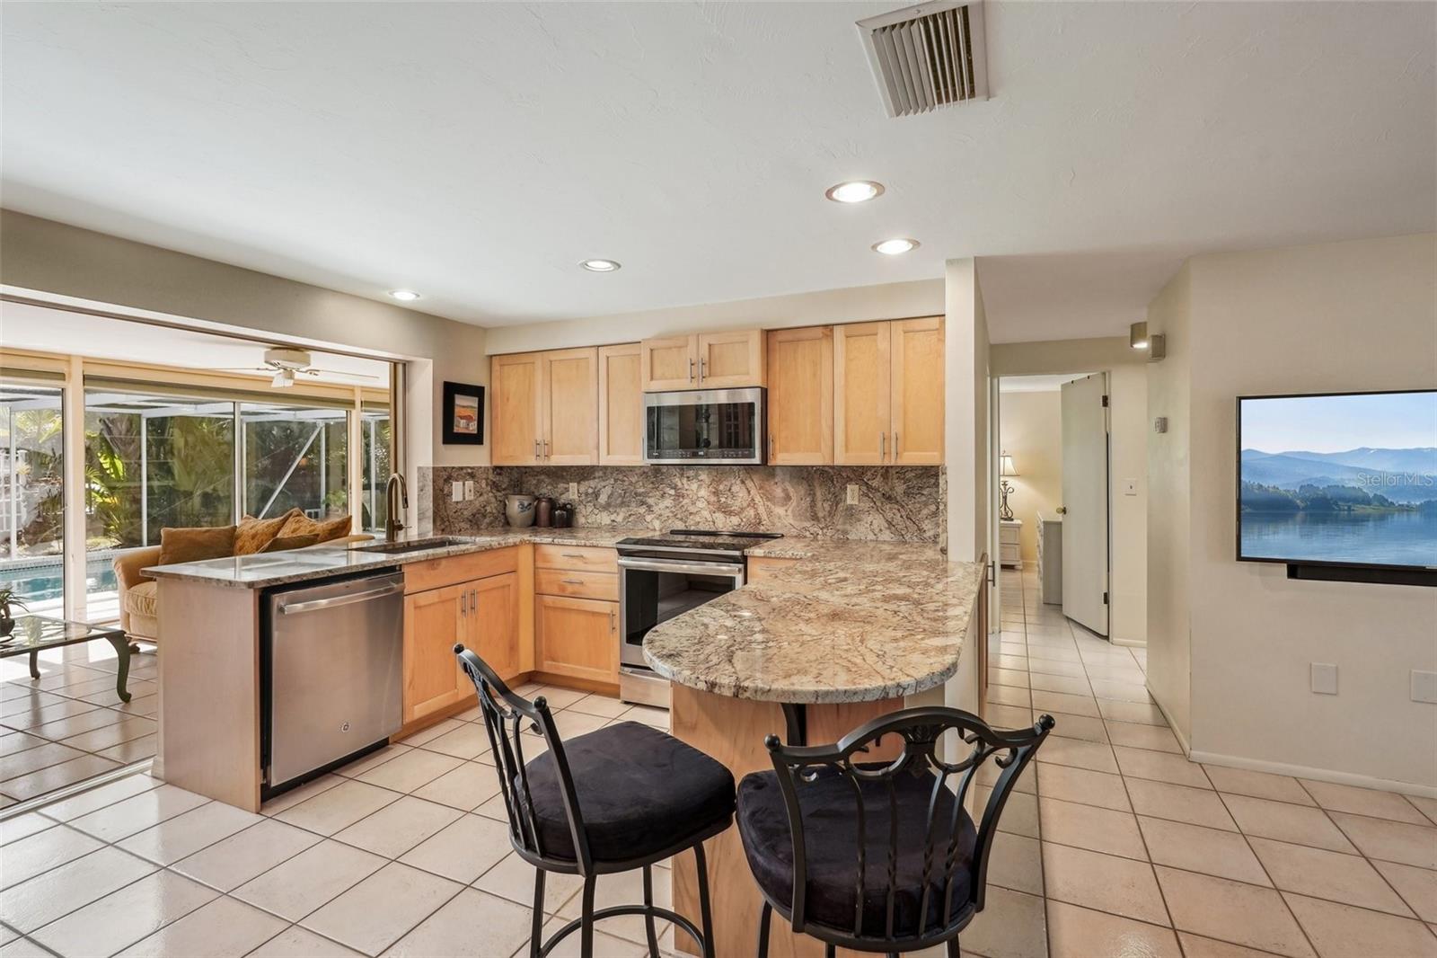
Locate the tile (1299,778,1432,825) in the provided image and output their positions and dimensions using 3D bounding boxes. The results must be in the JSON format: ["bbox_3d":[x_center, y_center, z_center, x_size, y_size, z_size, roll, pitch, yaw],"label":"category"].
[{"bbox_3d":[2.598,1.307,2.581,0.331,0.010,0.285,0,1,25],"label":"tile"}]

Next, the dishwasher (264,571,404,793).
[{"bbox_3d":[-1.895,0.876,2.919,0.625,0.860,0.605,0,1,23],"label":"dishwasher"}]

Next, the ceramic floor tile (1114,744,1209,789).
[{"bbox_3d":[1.969,1.290,2.857,0.330,0.010,0.330,0,1,24],"label":"ceramic floor tile"}]

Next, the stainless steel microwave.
[{"bbox_3d":[-0.020,-0.299,3.913,0.760,0.430,0.390,0,1,24],"label":"stainless steel microwave"}]

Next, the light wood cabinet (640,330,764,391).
[{"bbox_3d":[-0.028,-0.679,3.878,0.768,0.315,0.390,0,1,24],"label":"light wood cabinet"}]

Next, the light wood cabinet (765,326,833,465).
[{"bbox_3d":[0.515,-0.453,3.667,0.379,0.757,0.330,0,1,23],"label":"light wood cabinet"}]

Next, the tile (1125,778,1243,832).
[{"bbox_3d":[1.867,1.317,2.595,0.331,0.012,0.331,0,1,24],"label":"tile"}]

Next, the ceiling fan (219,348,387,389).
[{"bbox_3d":[-3.416,-0.882,5.076,1.250,0.320,1.250,0,1,24],"label":"ceiling fan"}]

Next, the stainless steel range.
[{"bbox_3d":[-0.086,0.820,3.750,0.760,0.930,0.690,0,1,23],"label":"stainless steel range"}]

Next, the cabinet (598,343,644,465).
[{"bbox_3d":[-0.541,-0.466,4.191,0.380,0.768,0.325,0,1,24],"label":"cabinet"}]

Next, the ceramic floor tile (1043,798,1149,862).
[{"bbox_3d":[1.399,1.313,2.404,0.331,0.010,0.331,0,1,25],"label":"ceramic floor tile"}]

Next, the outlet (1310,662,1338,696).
[{"bbox_3d":[2.578,0.850,2.712,0.080,0.122,0.008,0,1,24],"label":"outlet"}]

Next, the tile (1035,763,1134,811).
[{"bbox_3d":[1.550,1.315,2.734,0.331,0.012,0.331,0,1,24],"label":"tile"}]

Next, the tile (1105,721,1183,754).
[{"bbox_3d":[2.160,1.303,3.221,0.331,0.012,0.331,0,1,24],"label":"tile"}]

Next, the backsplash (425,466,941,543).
[{"bbox_3d":[-0.275,0.142,3.769,2.960,0.440,0.810,0,1,23],"label":"backsplash"}]

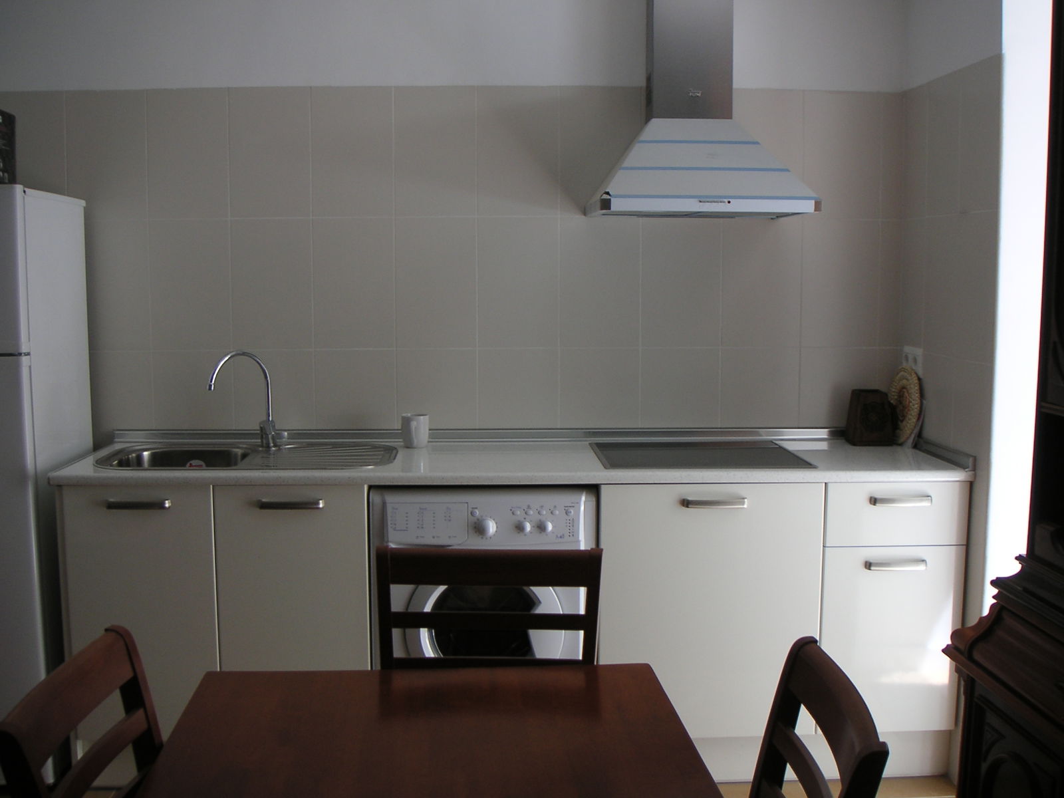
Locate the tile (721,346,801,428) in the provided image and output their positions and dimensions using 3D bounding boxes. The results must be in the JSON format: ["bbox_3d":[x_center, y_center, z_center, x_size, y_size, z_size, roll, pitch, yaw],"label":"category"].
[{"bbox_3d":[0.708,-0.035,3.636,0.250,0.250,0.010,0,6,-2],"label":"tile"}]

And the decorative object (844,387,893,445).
[{"bbox_3d":[1.013,0.052,3.511,0.128,0.167,0.105,0,6,-2],"label":"decorative object"}]

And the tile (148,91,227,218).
[{"bbox_3d":[-1.034,-0.737,3.517,0.250,0.398,0.010,0,5,-1],"label":"tile"}]

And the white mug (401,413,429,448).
[{"bbox_3d":[-0.346,0.096,3.453,0.083,0.096,0.112,0,6,-2],"label":"white mug"}]

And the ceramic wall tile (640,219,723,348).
[{"bbox_3d":[0.460,-0.356,3.595,0.250,0.400,0.010,0,6,-2],"label":"ceramic wall tile"}]

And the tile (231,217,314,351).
[{"bbox_3d":[-0.791,-0.348,3.542,0.250,0.400,0.010,0,6,-2],"label":"tile"}]

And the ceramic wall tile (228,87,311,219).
[{"bbox_3d":[-0.789,-0.742,3.523,0.250,0.398,0.010,0,5,-1],"label":"ceramic wall tile"}]

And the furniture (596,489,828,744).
[{"bbox_3d":[0.462,0.538,3.372,0.600,0.700,0.580,0,6,-2],"label":"furniture"}]

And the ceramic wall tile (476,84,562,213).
[{"bbox_3d":[-0.041,-0.743,3.518,0.250,0.396,0.010,0,6,-2],"label":"ceramic wall tile"}]

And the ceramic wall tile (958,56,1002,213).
[{"bbox_3d":[1.154,-0.671,3.000,0.010,0.390,0.250,0,6,-2],"label":"ceramic wall tile"}]

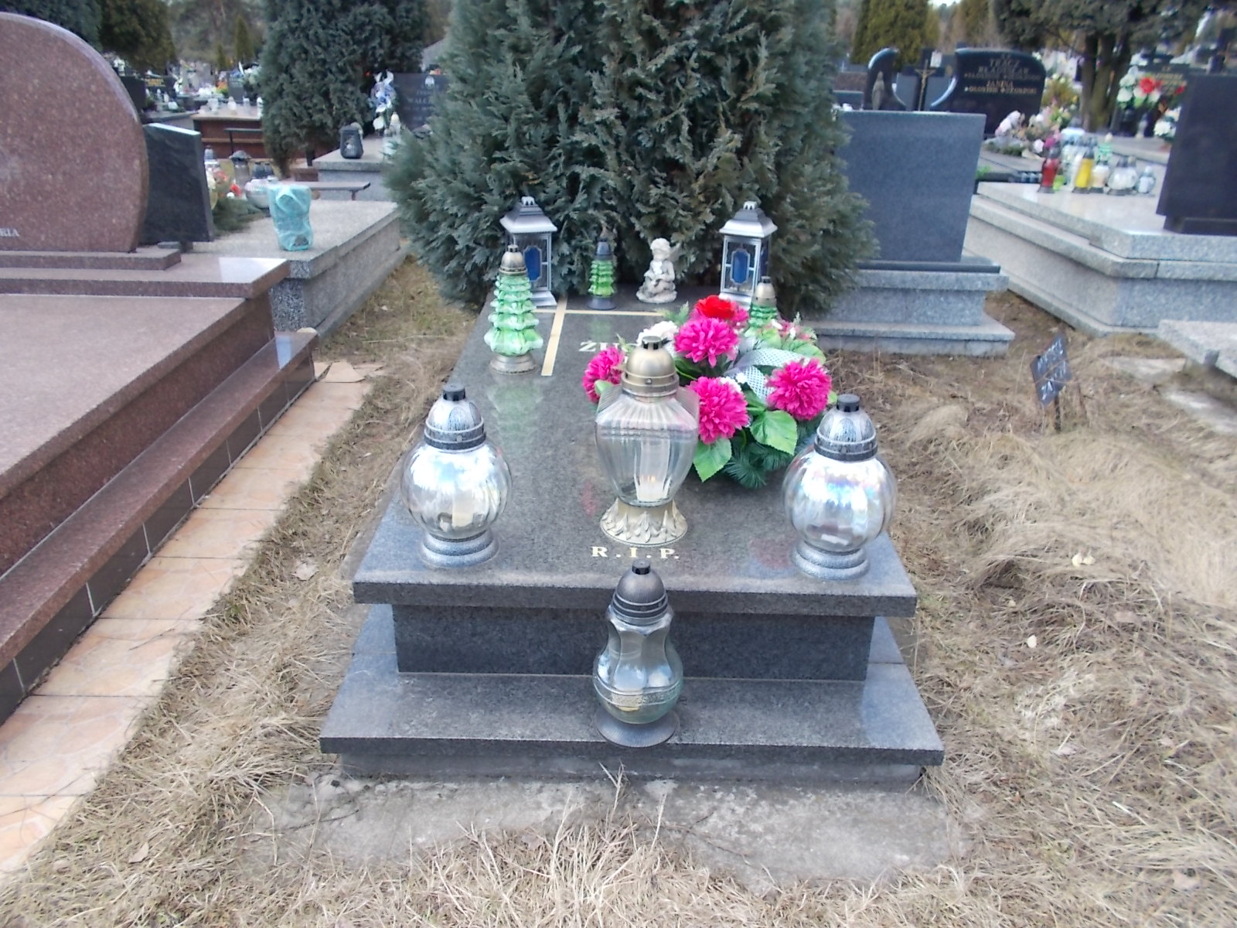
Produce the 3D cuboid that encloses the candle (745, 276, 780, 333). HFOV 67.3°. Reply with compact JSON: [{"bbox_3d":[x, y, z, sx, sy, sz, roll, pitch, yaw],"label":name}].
[{"bbox_3d":[0.454,-0.461,2.884,0.124,0.237,0.124,1,26,0],"label":"candle"}]

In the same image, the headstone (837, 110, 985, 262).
[{"bbox_3d":[1.163,-1.168,3.914,0.637,0.601,0.086,1,25,-1],"label":"headstone"}]

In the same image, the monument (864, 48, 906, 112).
[{"bbox_3d":[2.290,-3.192,7.949,0.390,0.690,0.120,1,26,0],"label":"monument"}]

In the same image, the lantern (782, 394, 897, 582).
[{"bbox_3d":[0.414,0.033,1.740,0.210,0.341,0.210,1,26,0],"label":"lantern"}]

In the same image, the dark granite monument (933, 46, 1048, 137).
[{"bbox_3d":[3.410,-3.429,8.583,1.020,0.744,0.120,1,26,0],"label":"dark granite monument"}]

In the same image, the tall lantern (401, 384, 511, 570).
[{"bbox_3d":[-0.290,0.013,1.665,0.199,0.320,0.199,1,25,-1],"label":"tall lantern"}]

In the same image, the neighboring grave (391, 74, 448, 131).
[{"bbox_3d":[-1.662,-3.141,8.129,0.665,0.535,0.100,1,26,0],"label":"neighboring grave"}]

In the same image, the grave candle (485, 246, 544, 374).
[{"bbox_3d":[-0.298,-0.433,2.608,0.164,0.331,0.164,1,25,-1],"label":"grave candle"}]

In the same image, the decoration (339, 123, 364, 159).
[{"bbox_3d":[-1.921,-2.331,6.702,0.155,0.237,0.150,1,26,0],"label":"decoration"}]

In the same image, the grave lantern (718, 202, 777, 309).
[{"bbox_3d":[0.452,-0.746,3.299,0.164,0.359,0.164,13,27,23],"label":"grave lantern"}]

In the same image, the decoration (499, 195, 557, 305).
[{"bbox_3d":[-0.318,-0.764,3.320,0.167,0.374,0.167,-8,27,-17],"label":"decoration"}]

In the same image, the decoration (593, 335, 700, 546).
[{"bbox_3d":[0.061,-0.058,1.843,0.197,0.402,0.197,1,26,0],"label":"decoration"}]

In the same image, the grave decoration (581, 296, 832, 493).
[{"bbox_3d":[0.212,-0.202,2.176,0.572,0.308,0.475,1,25,-1],"label":"grave decoration"}]

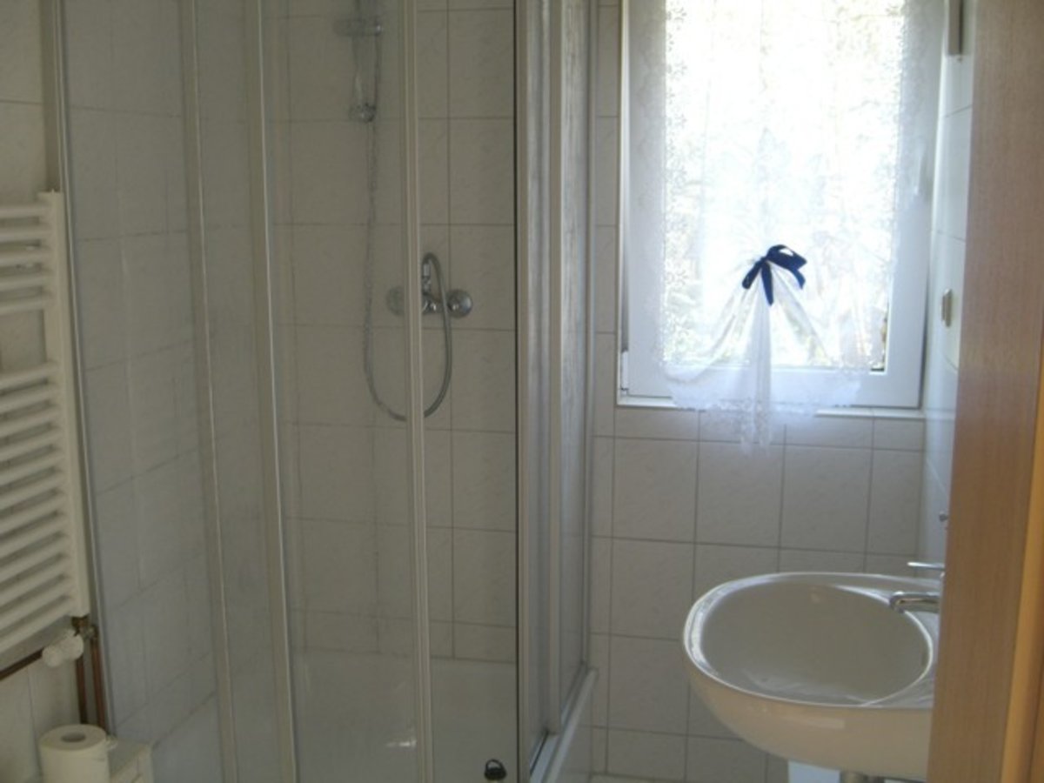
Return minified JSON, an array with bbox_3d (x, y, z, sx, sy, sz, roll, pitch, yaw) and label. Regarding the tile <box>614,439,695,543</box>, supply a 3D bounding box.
[{"bbox_3d":[0.318,0.237,2.761,0.200,0.250,0.010,2,10,11],"label":"tile"}]

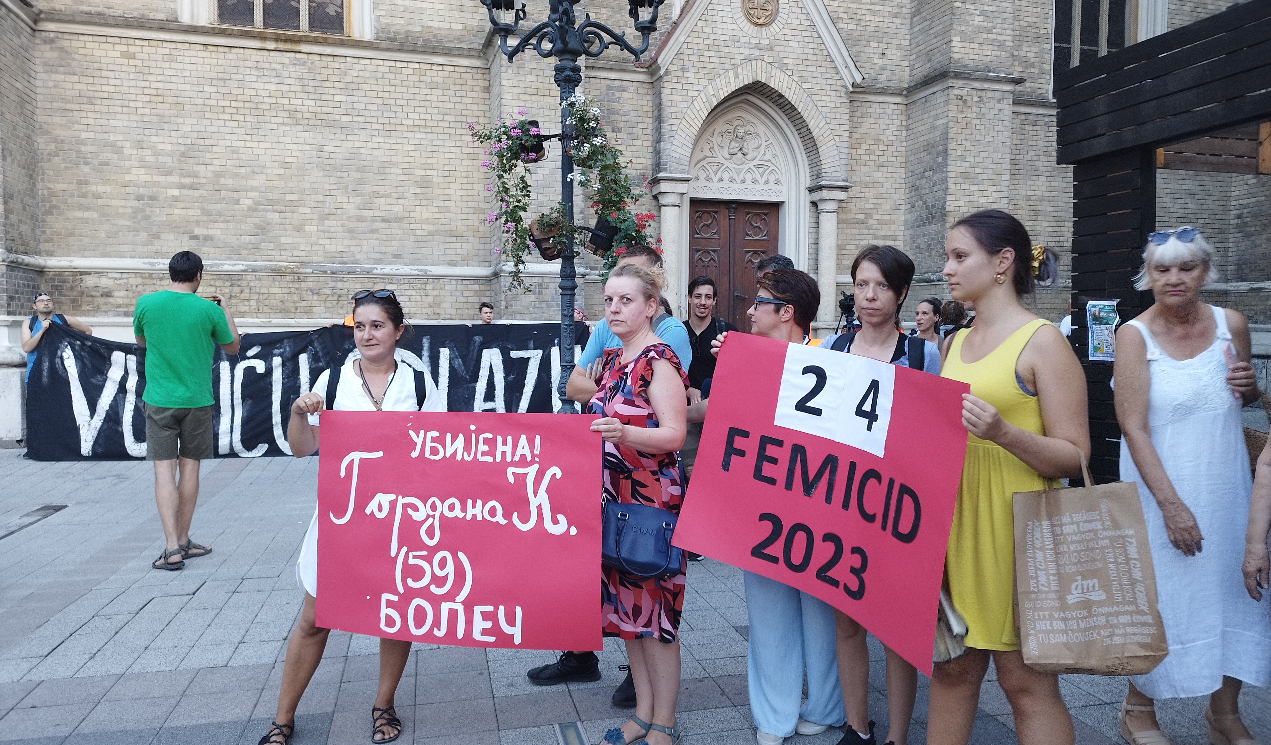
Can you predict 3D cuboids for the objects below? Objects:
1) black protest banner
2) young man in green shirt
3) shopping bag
[{"bbox_3d":[-3.211,0.167,9.135,5.521,1.400,0.250,0,3,-11],"label":"black protest banner"},{"bbox_3d":[-2.659,0.195,5.250,0.600,1.837,0.480,0,3,-7],"label":"young man in green shirt"},{"bbox_3d":[1.127,0.477,2.200,0.320,0.520,0.140,-6,-3,17],"label":"shopping bag"}]

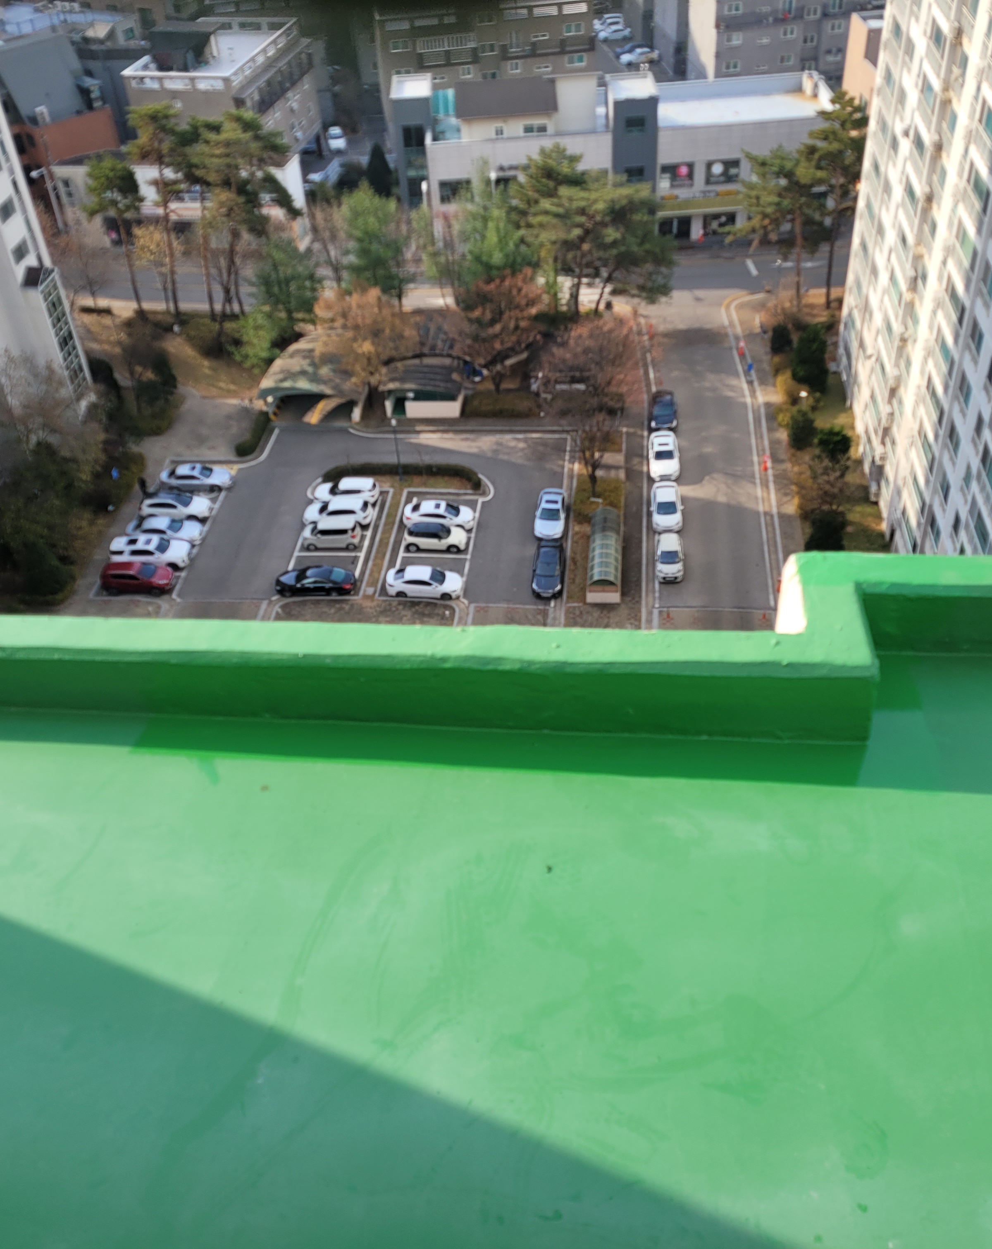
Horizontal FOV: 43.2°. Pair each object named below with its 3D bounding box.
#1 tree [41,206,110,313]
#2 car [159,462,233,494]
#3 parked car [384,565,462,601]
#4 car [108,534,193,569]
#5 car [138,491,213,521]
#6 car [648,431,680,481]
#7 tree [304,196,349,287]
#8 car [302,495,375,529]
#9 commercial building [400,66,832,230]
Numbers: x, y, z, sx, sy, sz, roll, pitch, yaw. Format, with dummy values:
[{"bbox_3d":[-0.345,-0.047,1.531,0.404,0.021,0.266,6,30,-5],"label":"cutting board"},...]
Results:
[{"bbox_3d":[-34.467,-30.078,103.745,5.300,8.800,5.300,1,41,7],"label":"tree"},{"bbox_3d":[-20.213,-9.888,84.190,4.750,1.460,1.830,1,41,6],"label":"car"},{"bbox_3d":[-4.295,-2.560,74.393,4.650,1.450,1.830,1,41,6],"label":"parked car"},{"bbox_3d":[-21.751,-4.652,78.640,4.980,1.770,1.950,1,41,7],"label":"car"},{"bbox_3d":[-20.921,-7.785,81.802,4.500,1.530,1.830,1,41,6],"label":"car"},{"bbox_3d":[11.286,-11.363,83.400,1.870,1.470,4.900,1,41,7],"label":"car"},{"bbox_3d":[-13.908,-31.772,104.397,3.500,7.900,3.500,1,41,7],"label":"tree"},{"bbox_3d":[-10.188,-7.403,80.818,4.420,1.600,1.820,1,41,7],"label":"car"},{"bbox_3d":[9.128,-41.523,109.376,35.200,12.300,11.500,-4,41,1],"label":"commercial building"}]

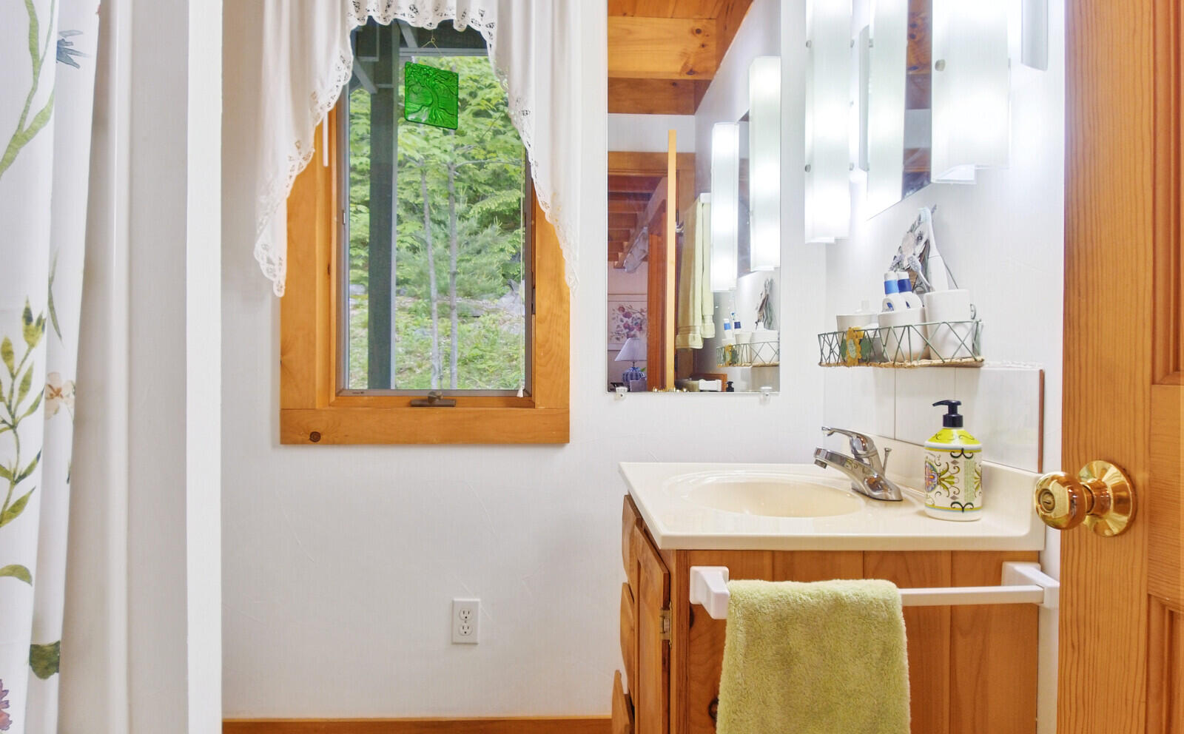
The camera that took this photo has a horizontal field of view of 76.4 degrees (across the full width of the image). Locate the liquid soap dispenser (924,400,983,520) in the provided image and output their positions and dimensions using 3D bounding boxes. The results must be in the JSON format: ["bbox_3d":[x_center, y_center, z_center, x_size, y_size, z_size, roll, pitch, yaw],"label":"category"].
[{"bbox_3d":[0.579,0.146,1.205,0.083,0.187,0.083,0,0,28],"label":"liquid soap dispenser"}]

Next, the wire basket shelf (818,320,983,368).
[{"bbox_3d":[0.568,-0.034,1.430,0.120,0.068,0.460,0,0,-2],"label":"wire basket shelf"}]

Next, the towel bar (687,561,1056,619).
[{"bbox_3d":[0.395,0.314,1.072,0.498,0.058,0.080,-2,0,-1],"label":"towel bar"}]

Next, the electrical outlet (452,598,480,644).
[{"bbox_3d":[-0.325,0.657,1.937,0.071,0.115,0.008,0,0,-1],"label":"electrical outlet"}]

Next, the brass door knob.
[{"bbox_3d":[0.421,0.115,0.655,0.062,0.066,0.066,0,0,-6],"label":"brass door knob"}]

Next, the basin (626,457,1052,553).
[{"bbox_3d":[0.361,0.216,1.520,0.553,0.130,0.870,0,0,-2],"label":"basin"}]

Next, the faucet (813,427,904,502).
[{"bbox_3d":[0.507,0.180,1.450,0.138,0.127,0.150,0,0,-2],"label":"faucet"}]

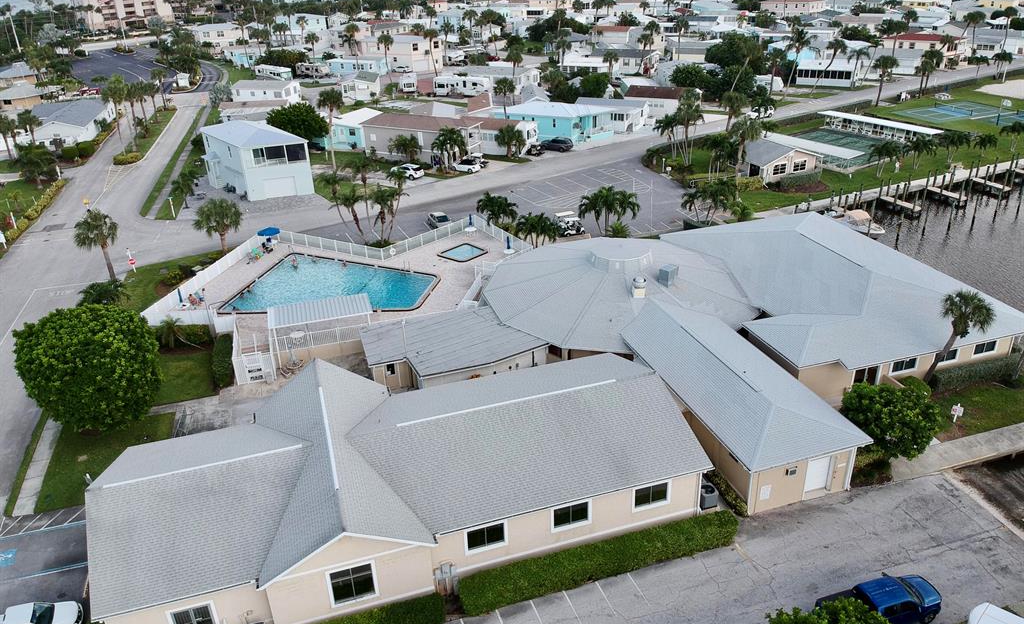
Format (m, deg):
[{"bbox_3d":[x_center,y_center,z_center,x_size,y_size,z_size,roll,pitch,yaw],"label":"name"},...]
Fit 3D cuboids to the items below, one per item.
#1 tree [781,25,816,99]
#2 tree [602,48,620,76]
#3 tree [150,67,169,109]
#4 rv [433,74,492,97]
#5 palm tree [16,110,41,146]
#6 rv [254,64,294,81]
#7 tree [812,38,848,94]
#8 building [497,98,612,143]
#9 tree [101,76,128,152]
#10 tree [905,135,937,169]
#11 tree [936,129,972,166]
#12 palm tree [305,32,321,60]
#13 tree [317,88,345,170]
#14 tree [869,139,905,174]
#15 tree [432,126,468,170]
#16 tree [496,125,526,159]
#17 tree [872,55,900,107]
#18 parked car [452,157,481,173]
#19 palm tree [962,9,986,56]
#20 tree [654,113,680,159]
[{"bbox_3d":[49.768,-43.749,130.149,6.400,12.000,6.000,-2,27,0],"label":"tree"},{"bbox_3d":[19.610,-48.360,146.360,3.440,6.480,3.440,1,28,7],"label":"tree"},{"bbox_3d":[-67.960,-43.103,142.614,3.140,7.610,3.140,-15,29,-21],"label":"tree"},{"bbox_3d":[-9.824,-44.111,143.171,11.200,3.650,2.900,3,28,11],"label":"rv"},{"bbox_3d":[-78.719,-29.487,119.453,3.900,6.700,3.800,-19,32,-29],"label":"palm tree"},{"bbox_3d":[-52.540,-52.662,163.297,2.600,3.250,10.500,-26,35,-36],"label":"rv"},{"bbox_3d":[56.971,-43.641,131.489,6.200,9.800,4.800,9,29,21],"label":"tree"},{"bbox_3d":[6.595,-30.431,115.979,15.500,4.700,8.500,11,30,24],"label":"building"},{"bbox_3d":[-58.070,-28.910,109.540,3.800,11.550,3.800,-16,30,-24],"label":"tree"},{"bbox_3d":[50.411,-19.648,91.187,3.460,4.000,3.460,12,31,26],"label":"tree"},{"bbox_3d":[55.687,-20.751,93.627,4.300,4.000,4.000,-2,27,0],"label":"tree"},{"bbox_3d":[-42.480,-54.520,158.980,3.300,10.420,3.300,-9,28,-12],"label":"palm tree"},{"bbox_3d":[-23.450,-24.218,99.035,3.700,11.000,3.700,-2,27,0],"label":"tree"},{"bbox_3d":[46.311,-19.152,90.768,4.300,4.700,4.100,11,30,25],"label":"tree"},{"bbox_3d":[-8.469,-21.881,99.299,4.900,6.100,4.700,-5,27,-4],"label":"tree"},{"bbox_3d":[-0.225,-23.787,103.353,4.300,4.600,4.000,-2,27,0],"label":"tree"},{"bbox_3d":[61.335,-38.216,122.717,4.500,8.100,4.400,-2,27,0],"label":"tree"},{"bbox_3d":[-6.088,-19.650,99.267,4.500,1.420,1.850,19,34,35],"label":"parked car"},{"bbox_3d":[102.293,-61.432,163.429,4.560,9.070,4.560,13,31,28],"label":"palm tree"},{"bbox_3d":[20.865,-23.084,97.581,3.340,5.900,3.340,3,28,11],"label":"tree"}]

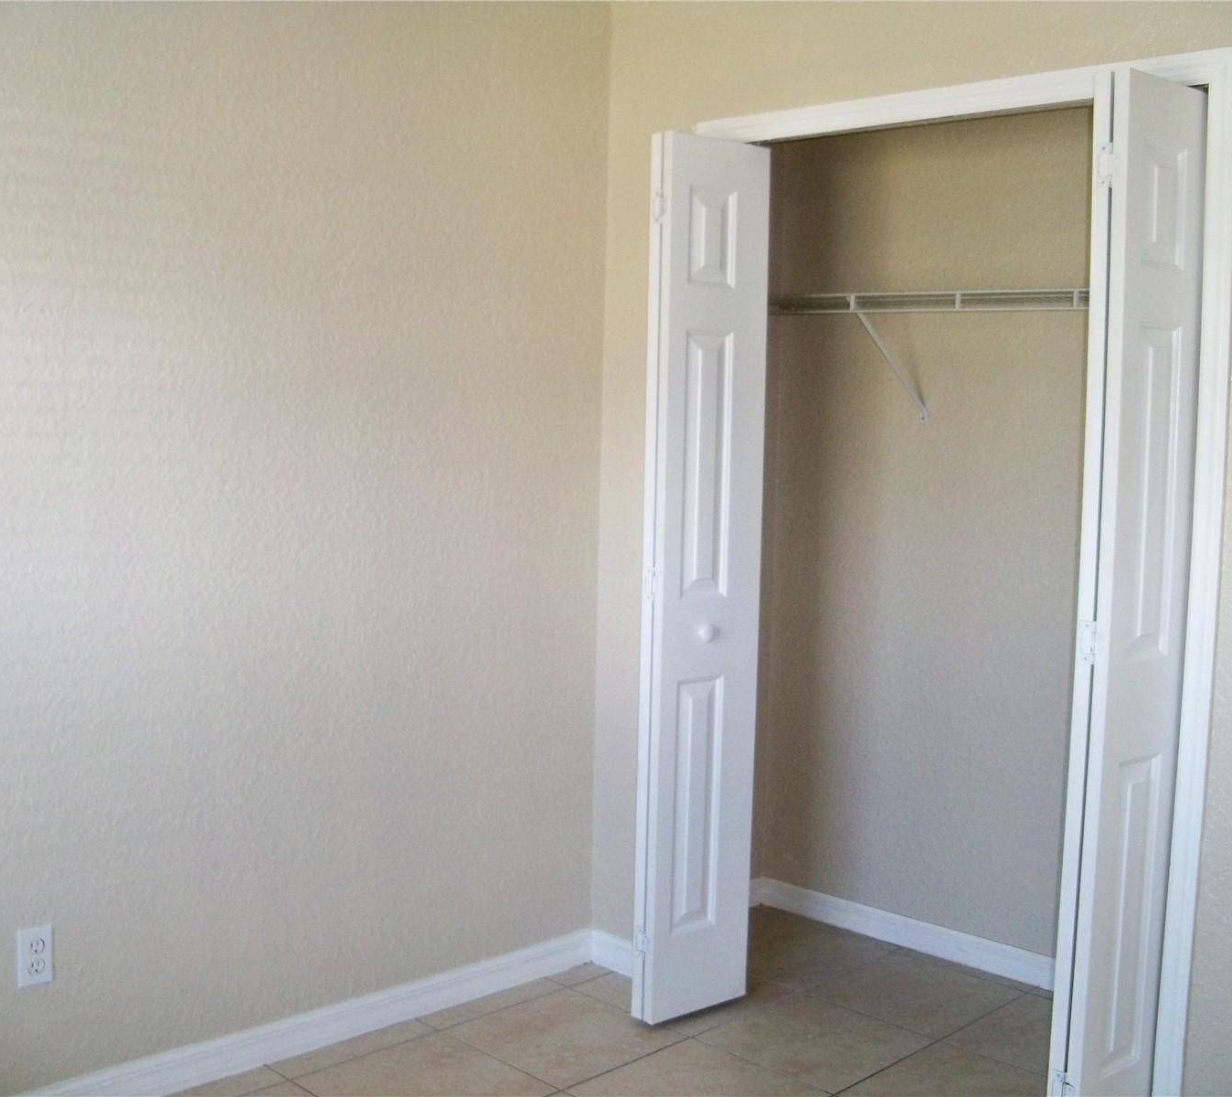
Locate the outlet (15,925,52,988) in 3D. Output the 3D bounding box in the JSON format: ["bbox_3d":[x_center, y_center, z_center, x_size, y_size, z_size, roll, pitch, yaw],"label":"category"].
[{"bbox_3d":[-1.088,0.768,2.780,0.008,0.115,0.071,6,7,45],"label":"outlet"}]

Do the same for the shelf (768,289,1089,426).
[{"bbox_3d":[0.892,-0.448,3.530,1.500,0.310,0.310,6,7,45],"label":"shelf"}]

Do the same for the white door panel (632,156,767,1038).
[{"bbox_3d":[0.196,0.084,3.405,0.302,2.007,0.075,-3,7,-41],"label":"white door panel"}]

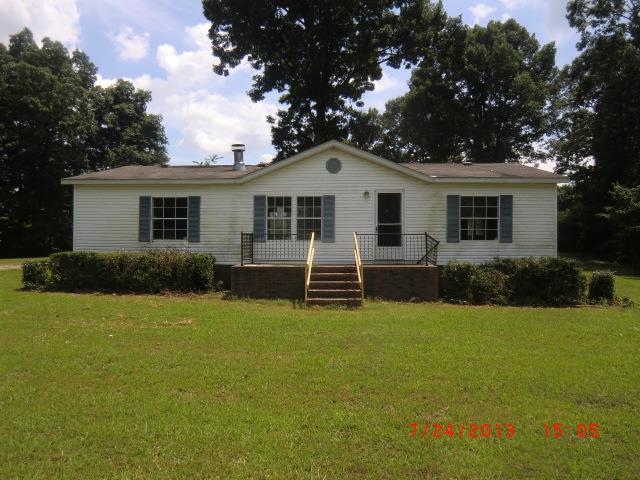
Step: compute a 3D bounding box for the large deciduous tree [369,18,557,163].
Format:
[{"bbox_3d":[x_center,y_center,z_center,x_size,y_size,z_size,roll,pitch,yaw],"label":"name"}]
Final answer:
[{"bbox_3d":[10.901,-7.612,33.986,14.200,18.721,13.000,0,0,4],"label":"large deciduous tree"}]

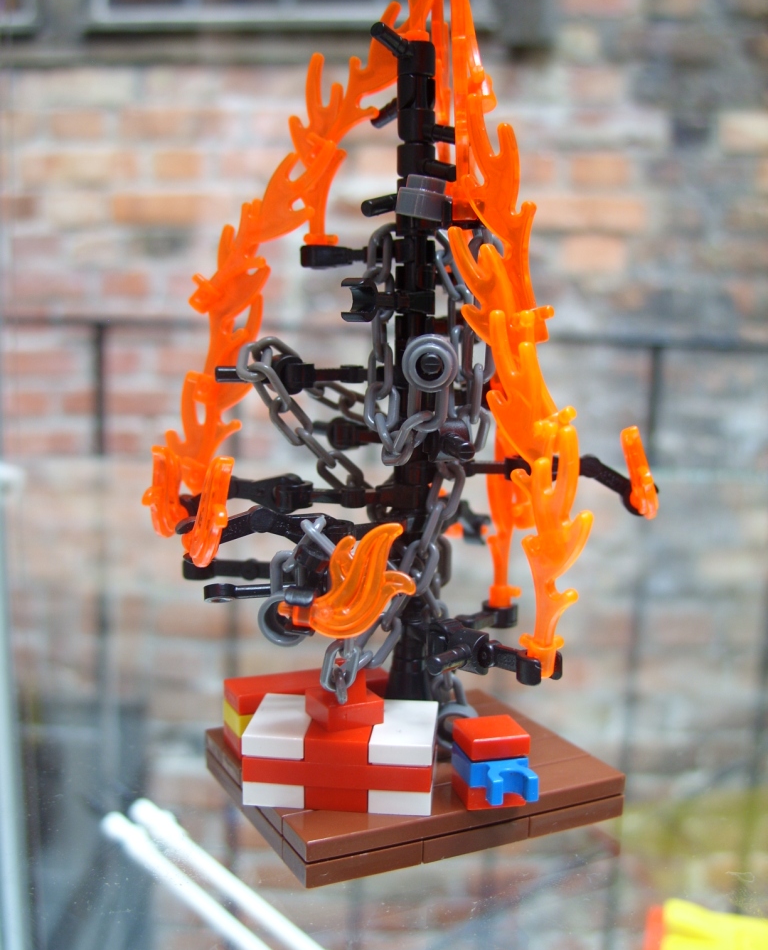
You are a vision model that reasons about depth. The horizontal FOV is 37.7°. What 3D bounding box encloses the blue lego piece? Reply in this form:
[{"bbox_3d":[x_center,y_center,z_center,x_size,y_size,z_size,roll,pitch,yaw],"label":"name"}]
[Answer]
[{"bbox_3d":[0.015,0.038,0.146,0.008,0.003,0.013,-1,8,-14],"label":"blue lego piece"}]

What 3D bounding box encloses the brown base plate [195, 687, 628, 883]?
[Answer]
[{"bbox_3d":[0.003,0.043,0.165,0.048,0.006,0.040,-3,9,-26],"label":"brown base plate"}]

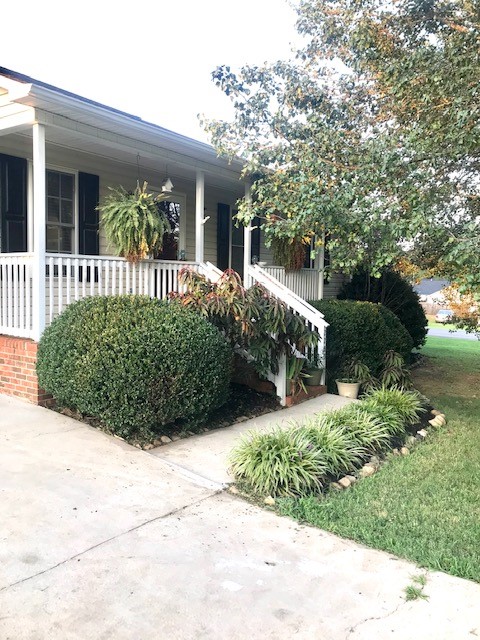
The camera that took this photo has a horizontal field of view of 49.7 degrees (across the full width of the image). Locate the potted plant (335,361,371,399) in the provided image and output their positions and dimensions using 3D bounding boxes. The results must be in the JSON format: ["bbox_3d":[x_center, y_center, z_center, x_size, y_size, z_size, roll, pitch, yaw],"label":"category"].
[{"bbox_3d":[1.730,0.905,7.900,0.470,0.540,0.520,3,4,35],"label":"potted plant"}]

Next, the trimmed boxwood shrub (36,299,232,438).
[{"bbox_3d":[-1.020,0.430,5.200,1.760,1.370,1.820,0,4,0],"label":"trimmed boxwood shrub"}]

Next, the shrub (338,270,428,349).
[{"bbox_3d":[3.630,-0.130,13.300,2.350,2.300,2.400,3,4,35],"label":"shrub"}]

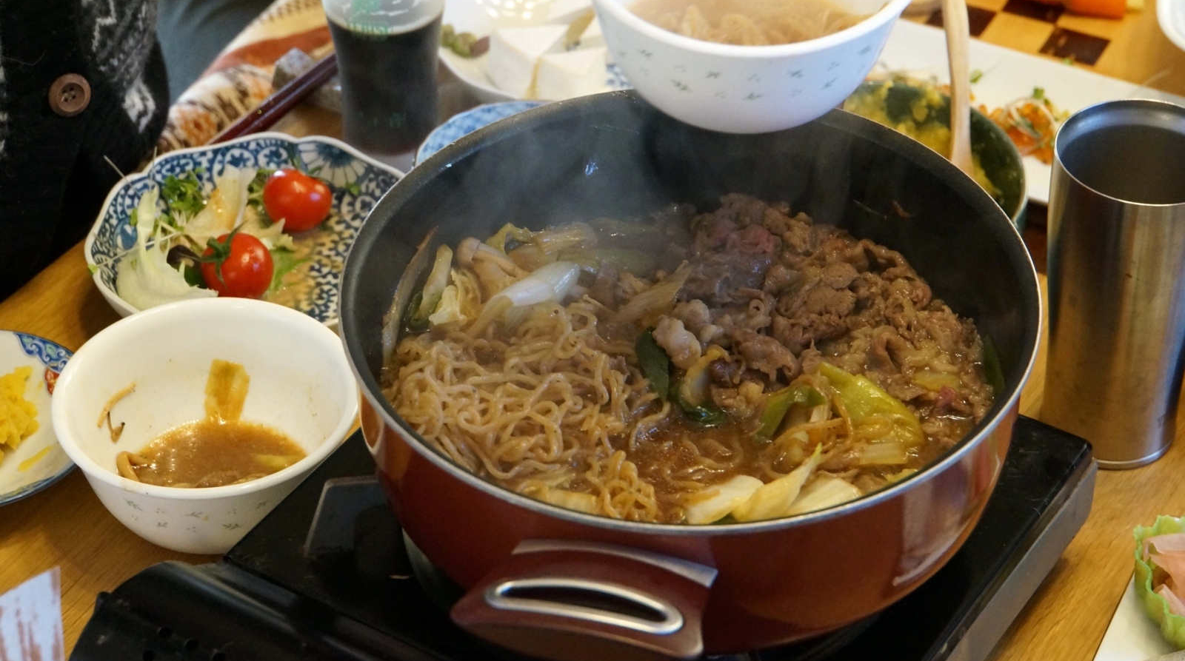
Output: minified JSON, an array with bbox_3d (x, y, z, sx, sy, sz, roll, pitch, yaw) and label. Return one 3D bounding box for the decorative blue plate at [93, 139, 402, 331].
[{"bbox_3d":[-0.159,-0.032,1.335,0.160,0.040,0.160,-1,40,0],"label":"decorative blue plate"}]

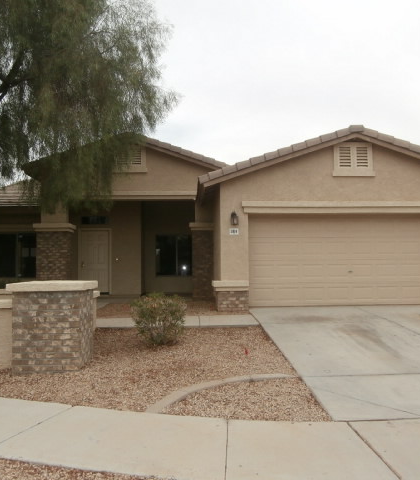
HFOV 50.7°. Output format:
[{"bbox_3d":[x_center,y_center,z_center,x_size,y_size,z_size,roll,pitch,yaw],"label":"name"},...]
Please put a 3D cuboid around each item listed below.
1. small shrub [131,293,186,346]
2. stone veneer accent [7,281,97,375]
[{"bbox_3d":[-0.835,1.295,7.270,0.900,0.870,0.870,0,-2,-3],"label":"small shrub"},{"bbox_3d":[-2.180,1.190,6.270,1.000,1.190,0.930,0,-2,-4],"label":"stone veneer accent"}]

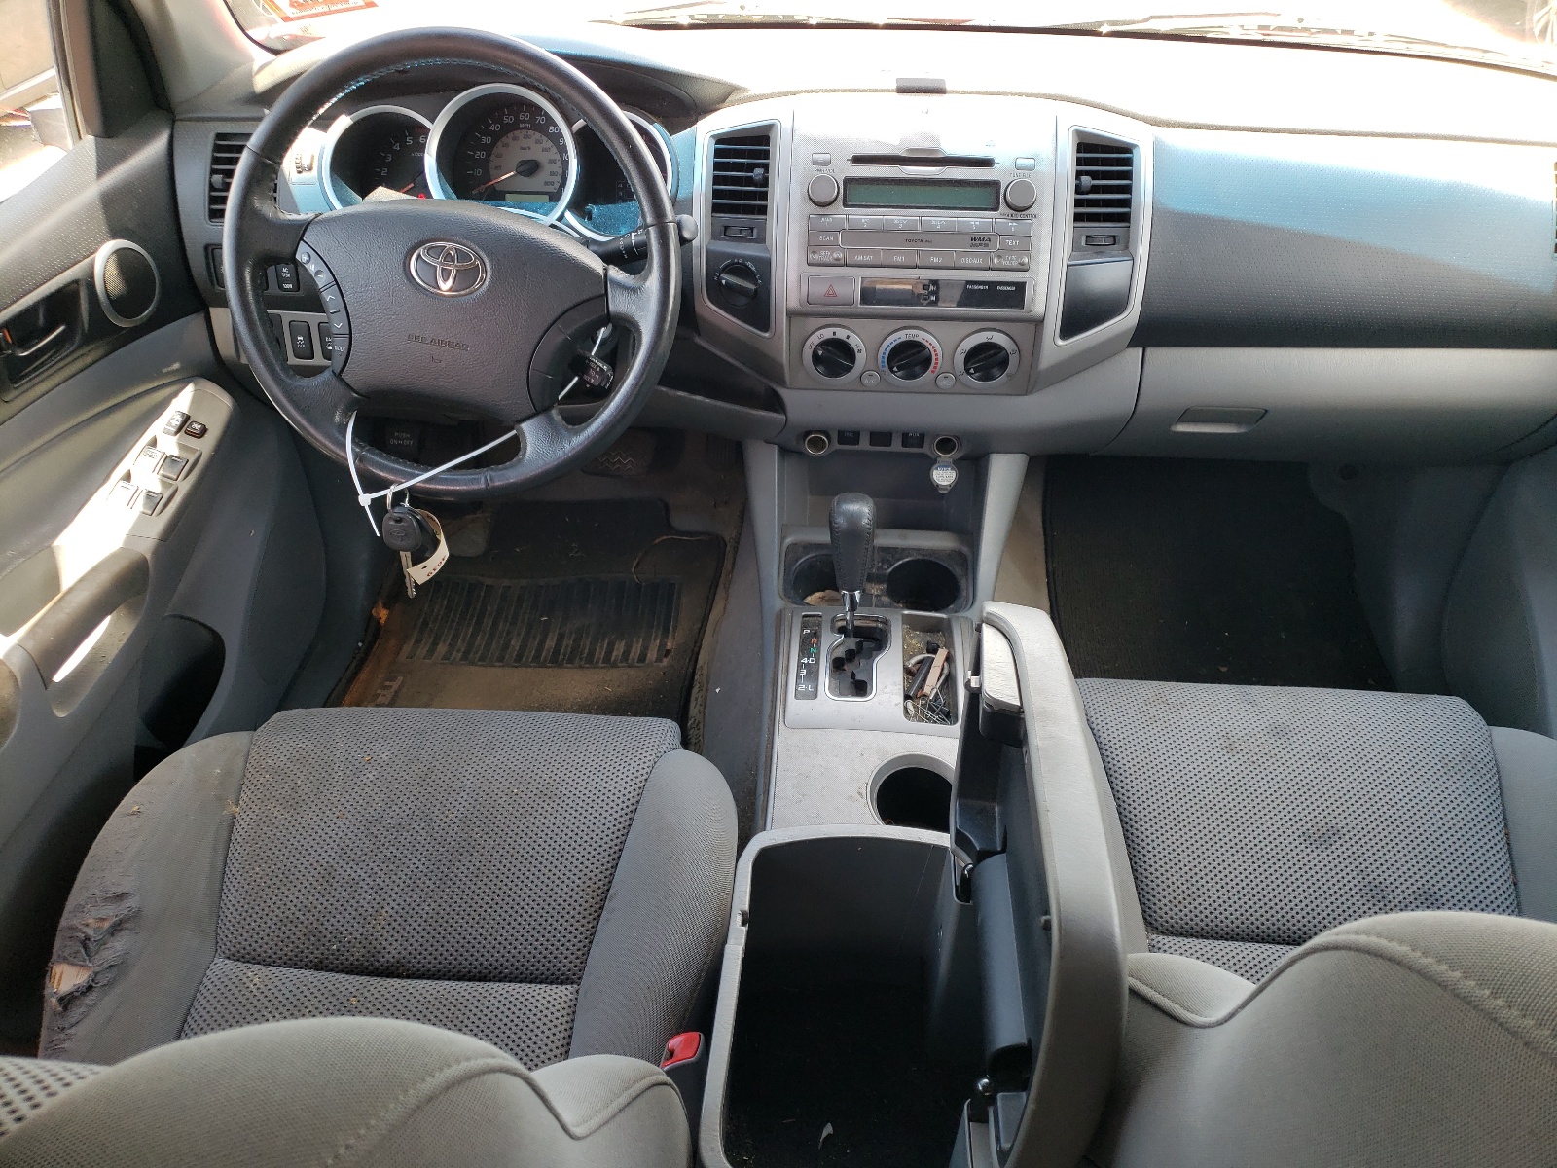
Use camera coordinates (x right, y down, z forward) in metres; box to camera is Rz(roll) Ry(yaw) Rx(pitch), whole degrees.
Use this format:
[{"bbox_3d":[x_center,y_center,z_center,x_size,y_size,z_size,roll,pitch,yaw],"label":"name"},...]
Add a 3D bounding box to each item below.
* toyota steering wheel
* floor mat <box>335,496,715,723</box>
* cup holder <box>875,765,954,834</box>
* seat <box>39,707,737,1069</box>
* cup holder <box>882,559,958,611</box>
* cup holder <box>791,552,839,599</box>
[{"bbox_3d":[-0.268,-0.265,1.004,0.382,0.382,0.100,2,14,4],"label":"toyota steering wheel"},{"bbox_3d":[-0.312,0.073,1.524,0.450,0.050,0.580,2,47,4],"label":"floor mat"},{"bbox_3d":[0.116,0.204,0.990,0.080,0.075,0.080,2,39,4],"label":"cup holder"},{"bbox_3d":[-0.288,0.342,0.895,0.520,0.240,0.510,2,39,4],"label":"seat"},{"bbox_3d":[0.155,0.028,1.278,0.080,0.070,0.080,2,39,4],"label":"cup holder"},{"bbox_3d":[0.054,0.027,1.282,0.080,0.070,0.080,2,39,4],"label":"cup holder"}]

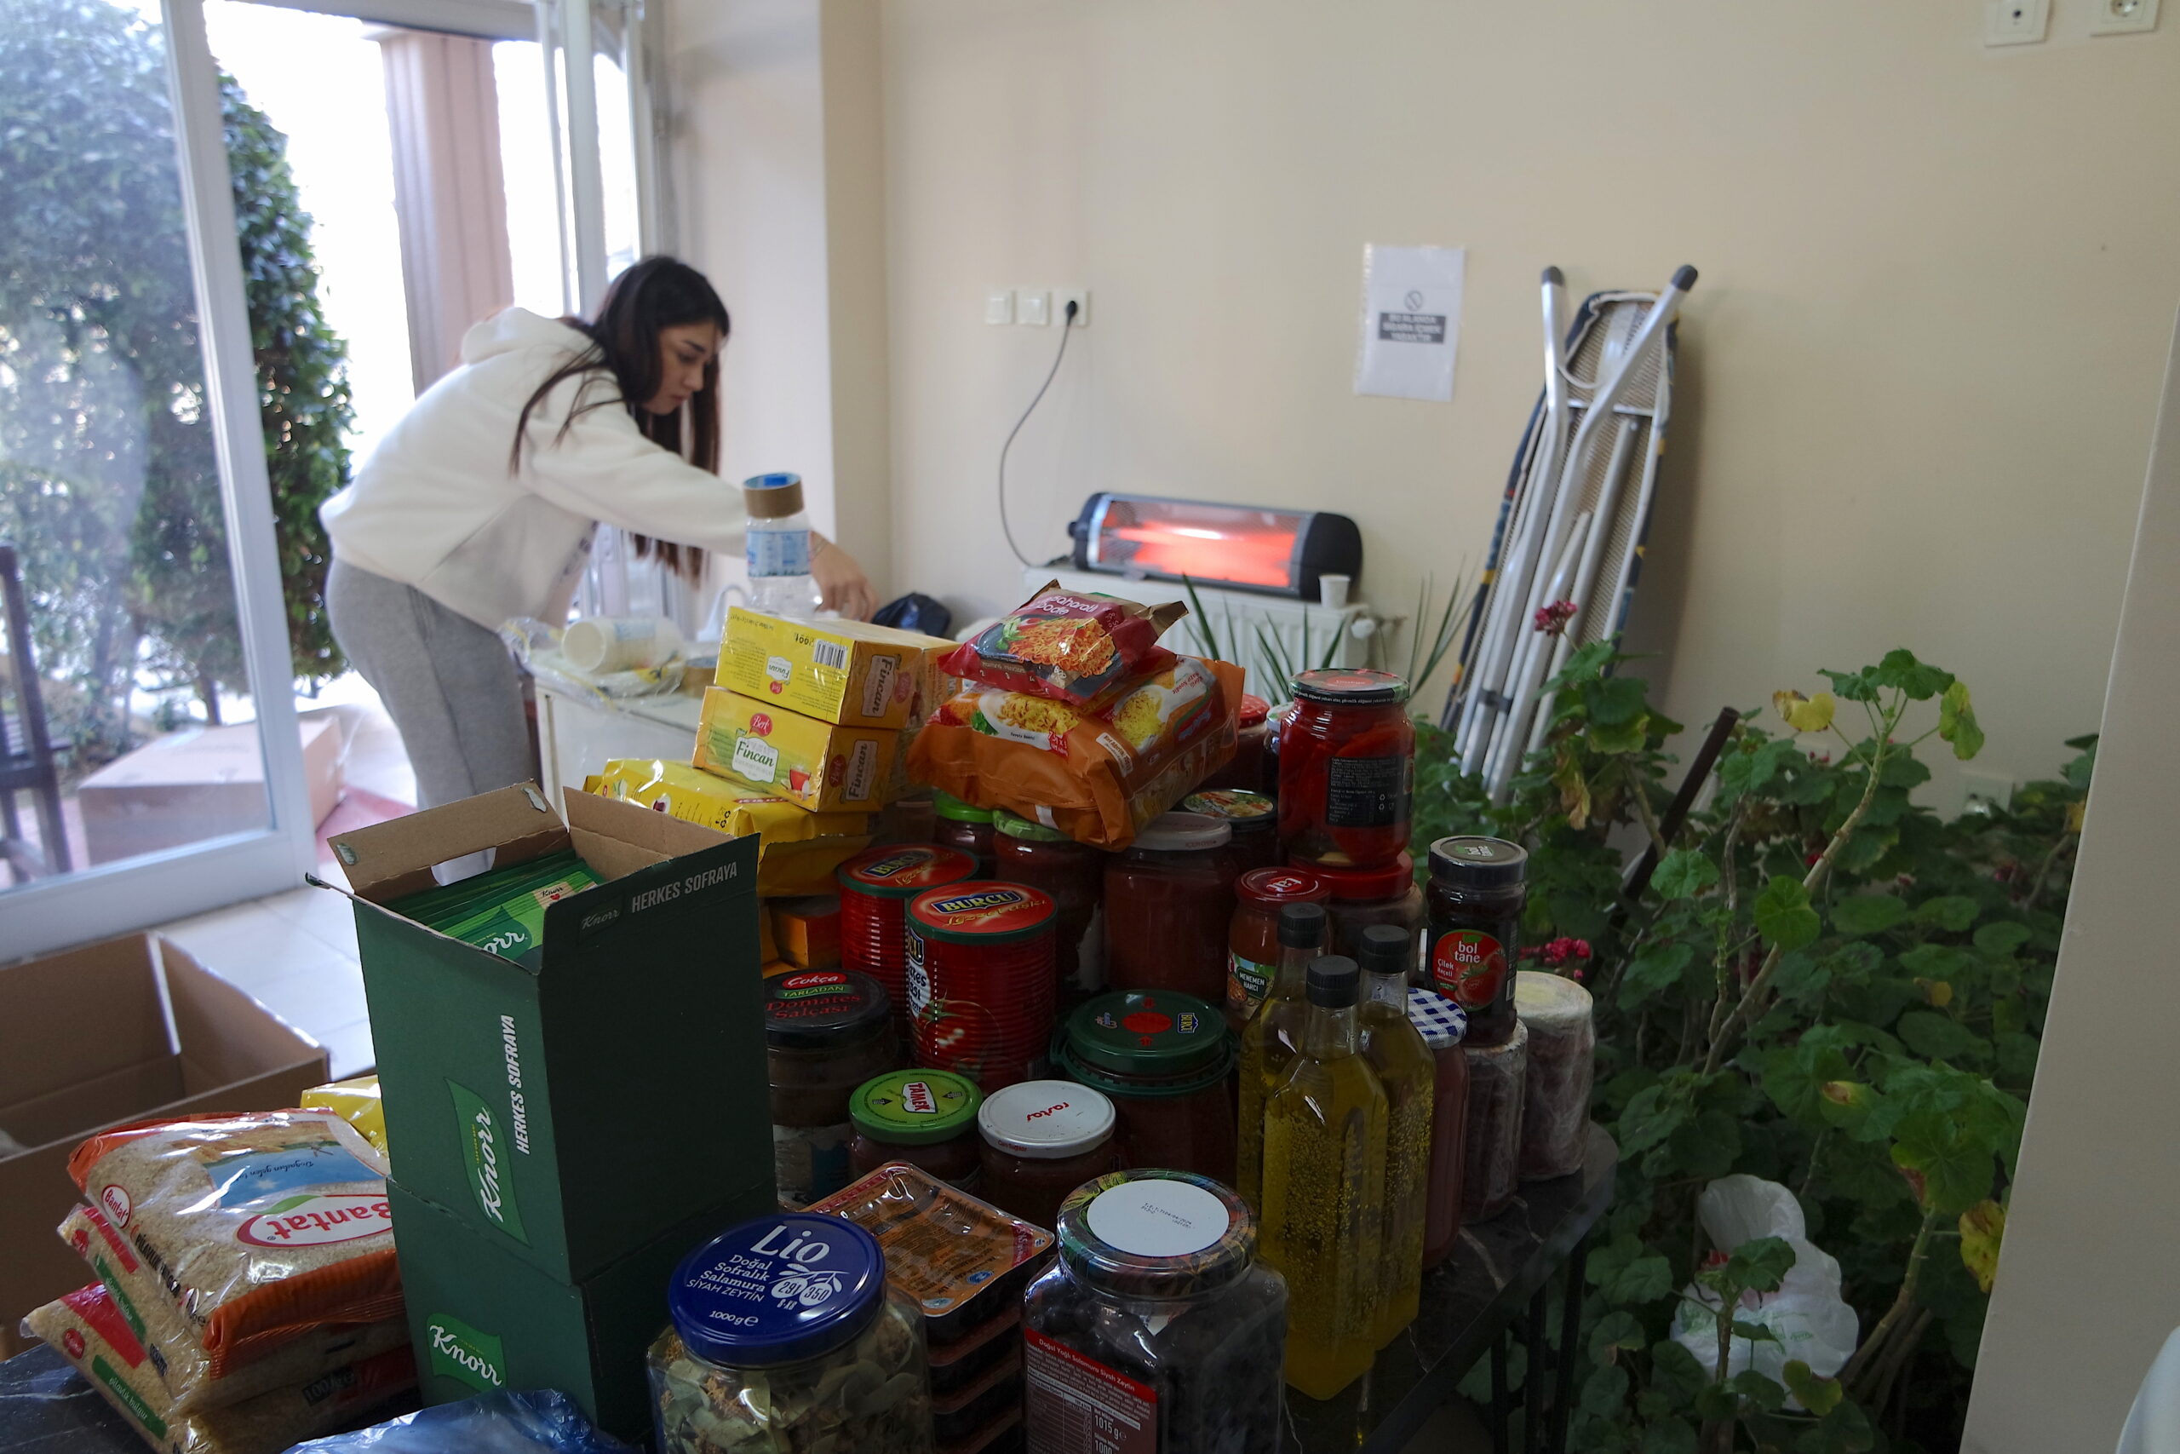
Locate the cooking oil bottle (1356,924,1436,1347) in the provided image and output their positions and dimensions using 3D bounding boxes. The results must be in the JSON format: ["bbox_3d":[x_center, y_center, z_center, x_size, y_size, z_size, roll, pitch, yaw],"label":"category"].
[{"bbox_3d":[0.180,0.256,0.916,0.058,0.268,0.058,-13,20,-43],"label":"cooking oil bottle"}]

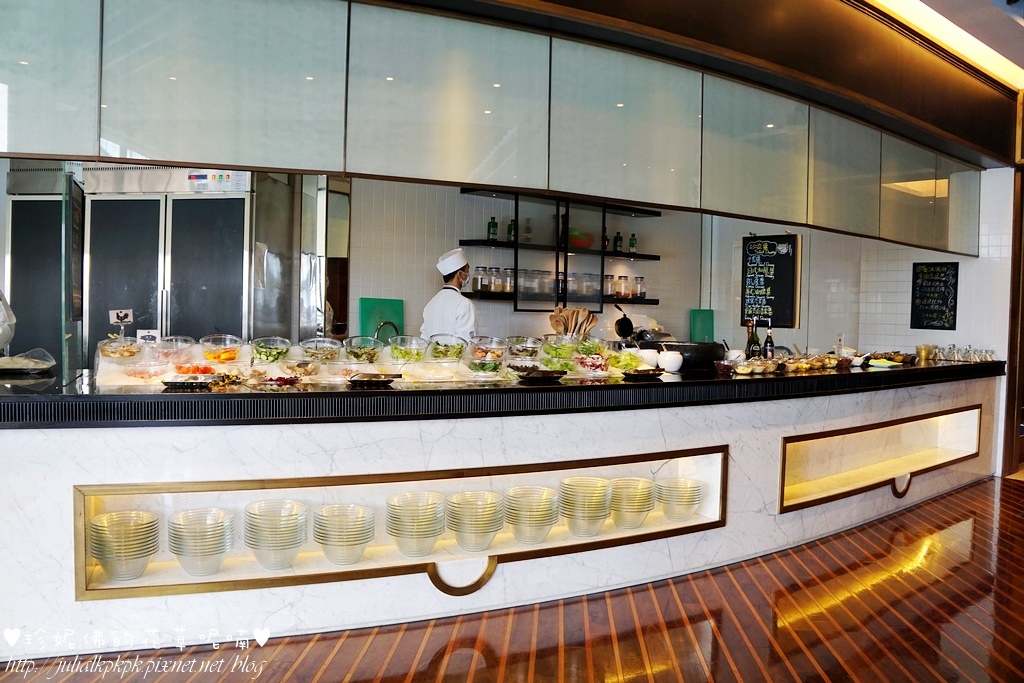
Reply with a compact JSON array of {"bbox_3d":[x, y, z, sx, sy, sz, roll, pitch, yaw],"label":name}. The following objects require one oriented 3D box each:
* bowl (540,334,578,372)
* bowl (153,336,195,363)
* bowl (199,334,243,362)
[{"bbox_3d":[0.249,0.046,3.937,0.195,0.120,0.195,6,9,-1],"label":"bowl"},{"bbox_3d":[-1.531,0.038,3.480,0.197,0.095,0.197,1,12,-24],"label":"bowl"},{"bbox_3d":[-1.259,0.035,3.323,0.188,0.095,0.188,0,11,-15],"label":"bowl"}]

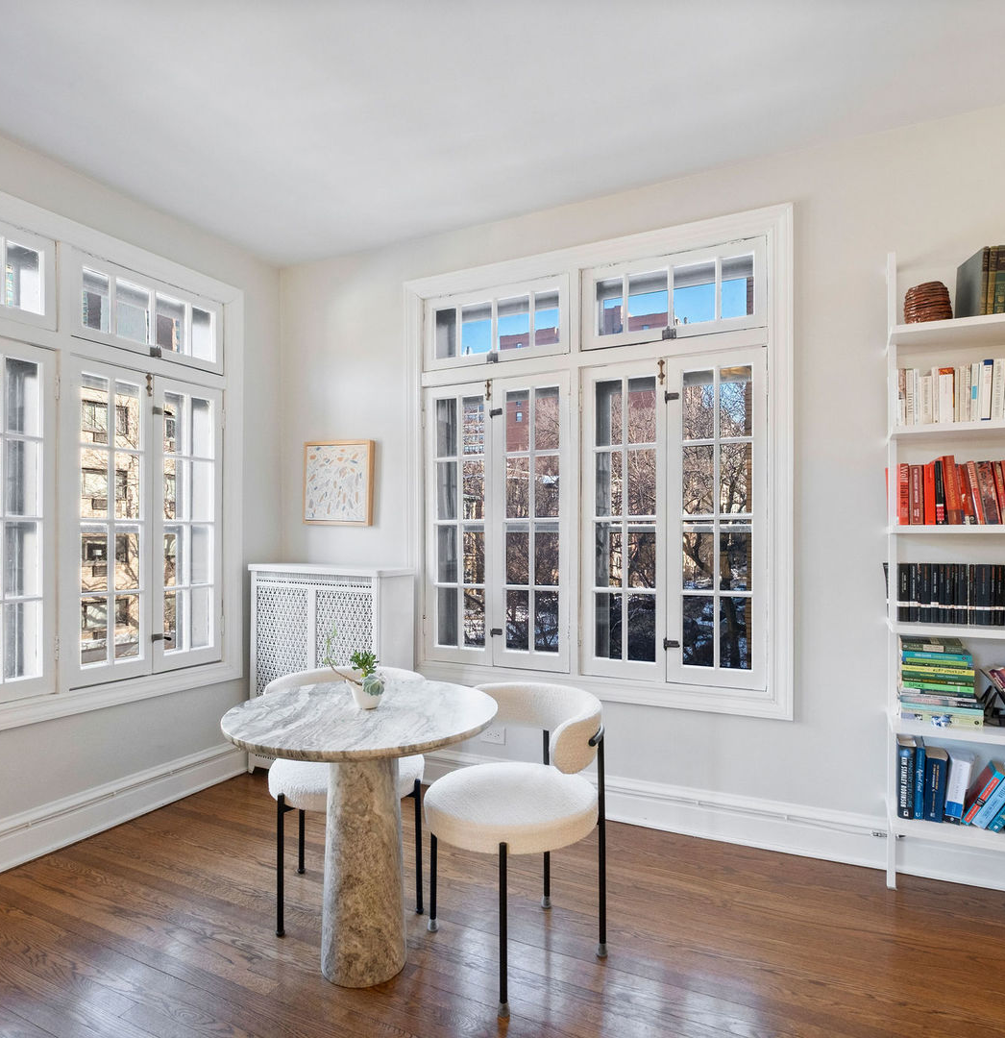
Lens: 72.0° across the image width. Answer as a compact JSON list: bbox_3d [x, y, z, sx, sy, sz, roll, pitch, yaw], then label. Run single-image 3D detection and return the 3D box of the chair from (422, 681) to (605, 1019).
[{"bbox_3d":[0.035,0.952,2.140,0.560,0.760,0.570,0,-1,-30],"label":"chair"}]

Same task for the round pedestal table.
[{"bbox_3d":[-0.415,0.954,2.086,0.820,0.758,0.820,0,-1,-4],"label":"round pedestal table"}]

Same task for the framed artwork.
[{"bbox_3d":[-0.907,-0.197,3.825,0.458,0.465,0.040,-1,-1,26],"label":"framed artwork"}]

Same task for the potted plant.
[{"bbox_3d":[-0.456,0.457,2.109,0.185,0.235,0.140,0,-1,0],"label":"potted plant"}]

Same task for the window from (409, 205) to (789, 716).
[{"bbox_3d":[0.354,-0.219,3.248,1.870,2.070,0.100,-1,-1,26],"label":"window"}]

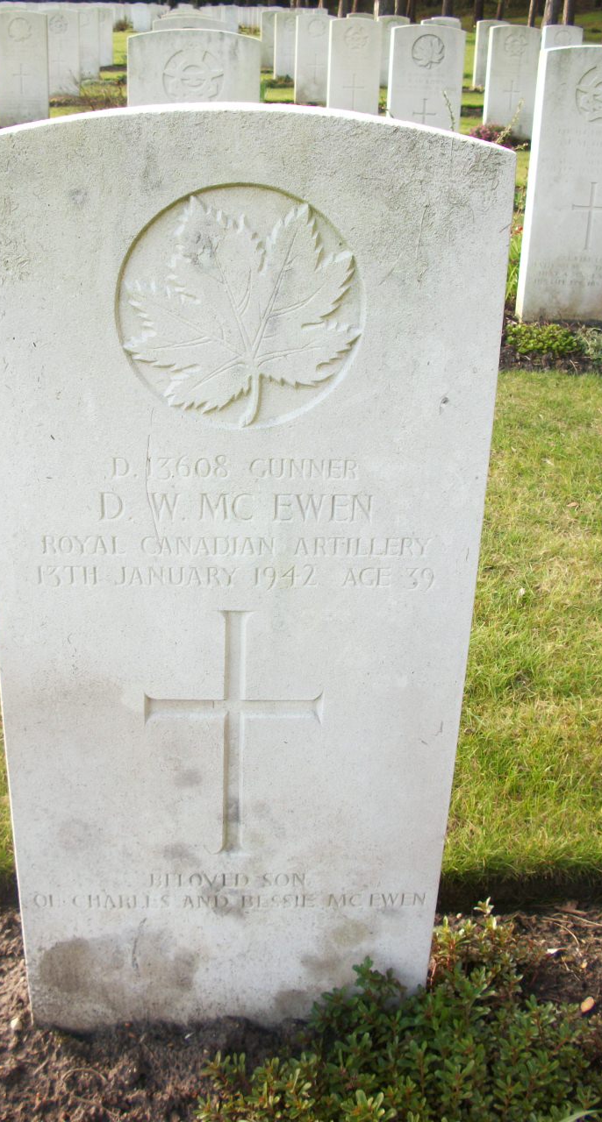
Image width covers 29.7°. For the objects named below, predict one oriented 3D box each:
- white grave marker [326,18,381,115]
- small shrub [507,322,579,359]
[{"bbox_3d":[0.403,-3.670,8.625,0.381,0.830,0.080,-1,25,-7],"label":"white grave marker"},{"bbox_3d":[0.697,-0.647,3.290,0.215,0.078,0.180,-1,25,-7],"label":"small shrub"}]

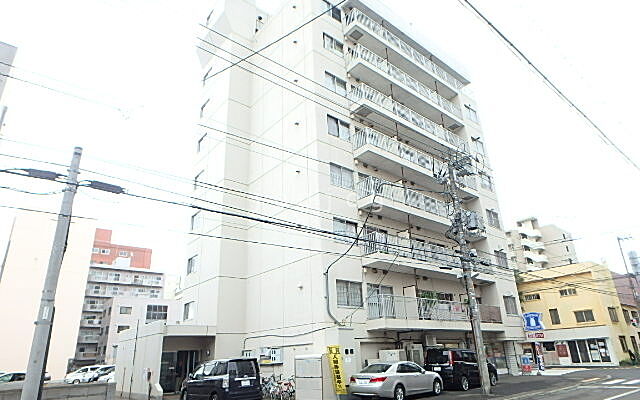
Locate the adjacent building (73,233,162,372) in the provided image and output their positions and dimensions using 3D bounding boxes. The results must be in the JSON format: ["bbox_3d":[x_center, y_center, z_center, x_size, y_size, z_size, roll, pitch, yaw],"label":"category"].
[{"bbox_3d":[-43.876,22.191,84.001,15.500,28.000,12.000,16,-28,-37],"label":"adjacent building"}]

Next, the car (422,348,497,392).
[{"bbox_3d":[7.625,8.944,20.644,4.690,1.840,1.720,17,-29,-38],"label":"car"}]

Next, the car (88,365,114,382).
[{"bbox_3d":[-19.955,17.244,38.274,4.400,1.600,1.700,16,-28,-37],"label":"car"}]

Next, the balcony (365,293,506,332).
[{"bbox_3d":[6.984,6.530,21.722,11.478,1.500,1.054,16,-28,-37],"label":"balcony"}]

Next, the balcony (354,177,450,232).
[{"bbox_3d":[6.781,0.915,23.993,11.478,1.500,1.054,16,-28,-37],"label":"balcony"}]

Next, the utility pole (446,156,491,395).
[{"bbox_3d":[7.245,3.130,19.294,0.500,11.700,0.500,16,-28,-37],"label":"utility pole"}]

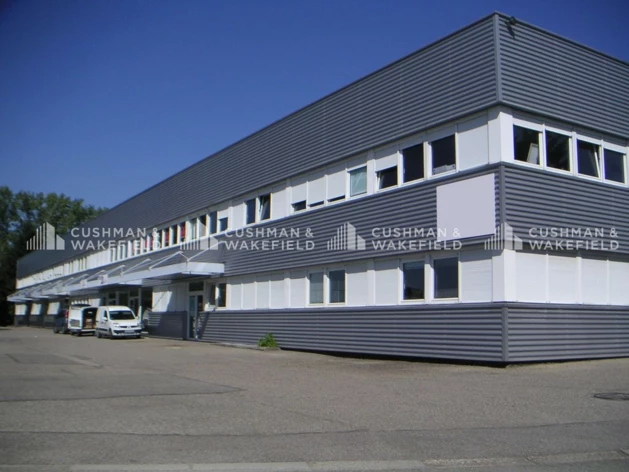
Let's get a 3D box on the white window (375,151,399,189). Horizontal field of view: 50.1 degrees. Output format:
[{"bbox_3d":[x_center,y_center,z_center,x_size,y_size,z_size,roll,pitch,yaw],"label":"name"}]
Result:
[{"bbox_3d":[2.250,-2.045,21.100,0.130,1.080,1.180,5,-9,-32],"label":"white window"}]

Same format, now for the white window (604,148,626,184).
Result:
[{"bbox_3d":[8.895,-2.048,19.864,1.049,0.984,0.120,6,-9,-33],"label":"white window"}]

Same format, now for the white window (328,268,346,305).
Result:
[{"bbox_3d":[0.780,1.730,22.950,0.130,1.160,1.080,5,-9,-32],"label":"white window"}]

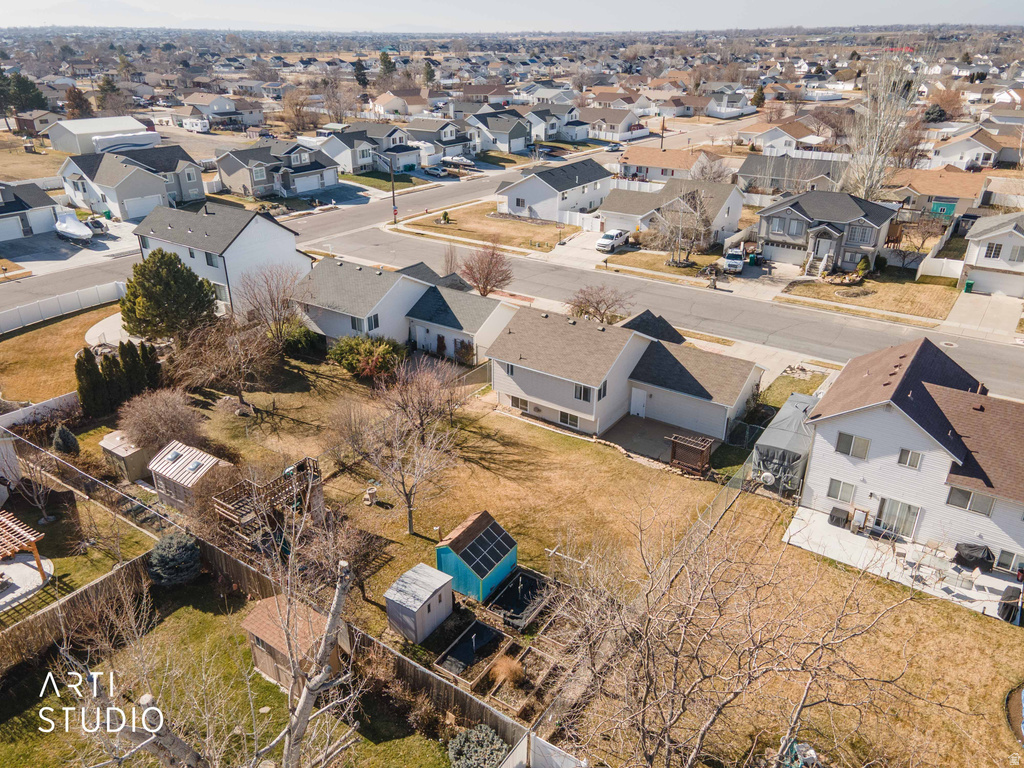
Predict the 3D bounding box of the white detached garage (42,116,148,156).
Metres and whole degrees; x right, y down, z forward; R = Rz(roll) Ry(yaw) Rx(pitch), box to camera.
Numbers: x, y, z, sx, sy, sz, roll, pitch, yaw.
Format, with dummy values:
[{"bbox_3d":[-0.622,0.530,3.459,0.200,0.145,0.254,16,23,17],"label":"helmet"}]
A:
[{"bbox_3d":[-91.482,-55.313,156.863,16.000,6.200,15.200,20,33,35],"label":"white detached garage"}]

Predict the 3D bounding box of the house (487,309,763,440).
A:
[{"bbox_3d":[7.980,-1.335,49.174,15.900,6.200,12.300,17,31,32],"label":"house"}]

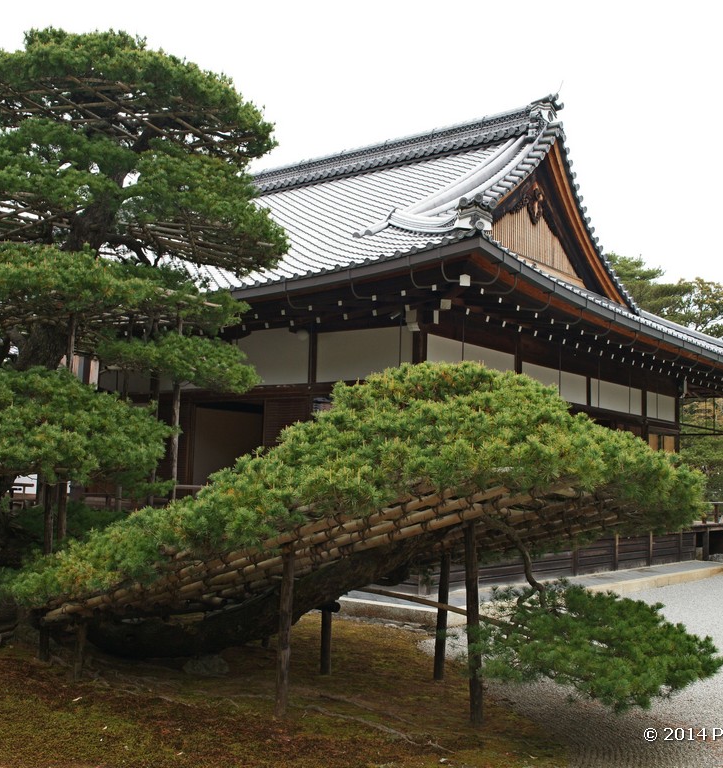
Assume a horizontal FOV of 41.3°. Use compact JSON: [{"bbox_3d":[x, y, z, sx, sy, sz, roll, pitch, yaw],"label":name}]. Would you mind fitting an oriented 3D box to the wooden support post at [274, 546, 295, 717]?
[{"bbox_3d":[-0.549,1.765,6.882,0.085,1.176,0.085,2,-6,-4],"label":"wooden support post"}]

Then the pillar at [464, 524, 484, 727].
[{"bbox_3d":[0.762,1.628,6.537,0.085,1.349,0.085,-1,-6,0],"label":"pillar"}]

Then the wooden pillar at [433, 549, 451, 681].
[{"bbox_3d":[0.674,1.908,7.973,0.080,1.071,0.080,4,-6,0],"label":"wooden pillar"}]

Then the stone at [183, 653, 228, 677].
[{"bbox_3d":[-1.289,2.322,7.927,0.380,0.184,0.280,2,-6,0],"label":"stone"}]

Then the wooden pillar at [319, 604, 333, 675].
[{"bbox_3d":[-0.291,2.136,8.033,0.086,0.570,0.086,1,-6,0],"label":"wooden pillar"}]

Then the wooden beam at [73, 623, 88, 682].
[{"bbox_3d":[-2.185,2.080,7.467,0.069,0.453,0.069,1,-6,0],"label":"wooden beam"}]

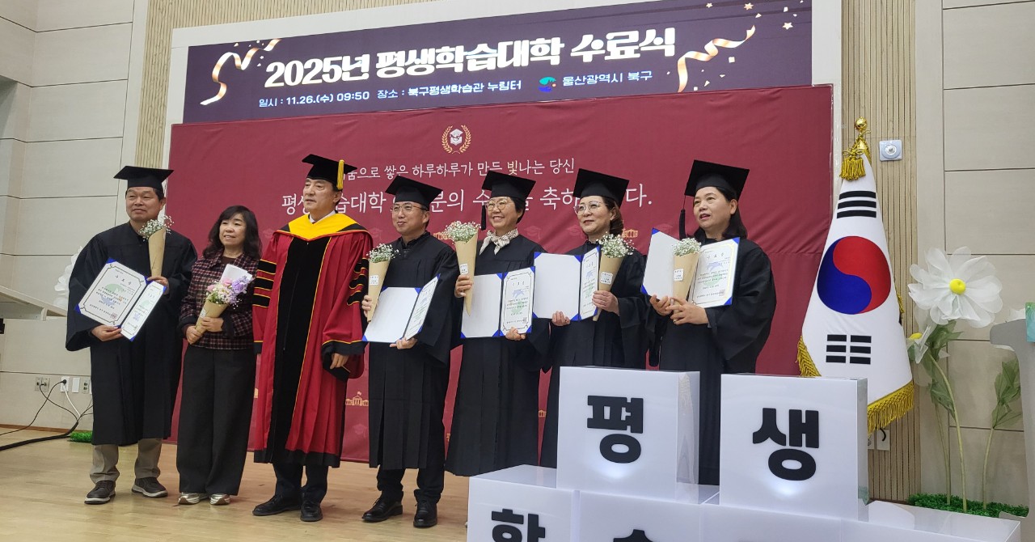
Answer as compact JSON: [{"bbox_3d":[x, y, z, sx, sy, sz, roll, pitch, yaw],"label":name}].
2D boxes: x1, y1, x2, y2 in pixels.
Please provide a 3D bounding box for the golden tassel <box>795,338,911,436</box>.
[{"bbox_3d":[2.002,0.701,4.600,0.640,0.580,0.280,0,-5,19],"label":"golden tassel"}]

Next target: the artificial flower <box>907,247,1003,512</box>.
[{"bbox_3d":[2.391,0.587,4.245,0.520,1.440,0.380,0,-5,17],"label":"artificial flower"}]

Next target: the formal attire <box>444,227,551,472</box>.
[{"bbox_3d":[-0.105,0.403,3.803,0.530,1.181,0.430,1,-5,10],"label":"formal attire"}]

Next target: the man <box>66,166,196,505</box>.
[{"bbox_3d":[-2.072,0.302,4.198,0.600,1.774,0.460,3,-5,-14],"label":"man"}]

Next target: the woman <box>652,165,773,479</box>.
[{"bbox_3d":[0.869,0.366,3.450,0.570,1.736,0.460,-2,-7,40],"label":"woman"}]

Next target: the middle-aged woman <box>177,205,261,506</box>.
[{"bbox_3d":[-1.594,0.425,4.157,0.420,1.565,0.340,2,-5,3],"label":"middle-aged woman"}]

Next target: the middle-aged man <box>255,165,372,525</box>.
[{"bbox_3d":[-1.055,0.304,4.034,0.580,1.823,0.430,1,-5,13],"label":"middle-aged man"}]

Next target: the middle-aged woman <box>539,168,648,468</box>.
[{"bbox_3d":[0.367,0.370,3.641,0.540,1.725,0.440,-1,-6,33],"label":"middle-aged woman"}]

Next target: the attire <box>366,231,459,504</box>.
[{"bbox_3d":[-0.526,0.475,3.907,0.480,1.370,0.400,1,-5,12],"label":"attire"}]

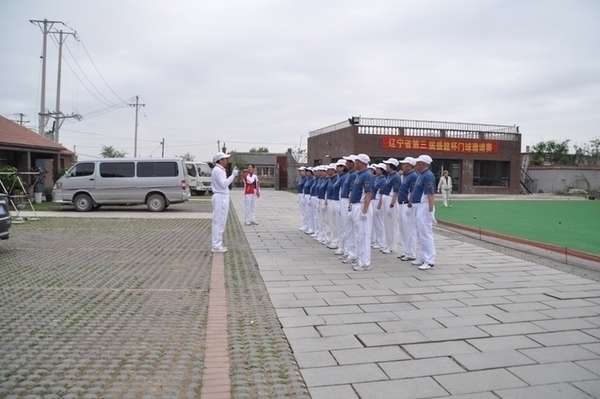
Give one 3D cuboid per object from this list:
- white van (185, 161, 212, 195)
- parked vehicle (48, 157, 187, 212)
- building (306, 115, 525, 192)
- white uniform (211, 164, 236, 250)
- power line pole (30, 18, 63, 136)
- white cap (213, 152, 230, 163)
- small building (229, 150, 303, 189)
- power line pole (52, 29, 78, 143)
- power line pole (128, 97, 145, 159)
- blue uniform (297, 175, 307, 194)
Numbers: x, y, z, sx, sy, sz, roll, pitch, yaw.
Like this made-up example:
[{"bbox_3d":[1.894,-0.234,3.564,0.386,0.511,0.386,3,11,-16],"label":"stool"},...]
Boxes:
[{"bbox_3d":[-7.585,-1.478,29.235,4.400,2.150,1.800,3,4,35],"label":"white van"},{"bbox_3d":[-6.487,-0.566,16.393,4.720,1.900,1.720,0,3,-6],"label":"parked vehicle"},{"bbox_3d":[9.091,-3.431,39.359,13.800,5.300,12.000,0,4,-14],"label":"building"},{"bbox_3d":[-1.384,0.152,8.152,0.460,1.540,0.480,0,3,-8],"label":"white uniform"},{"bbox_3d":[-15.348,-5.529,26.891,2.050,10.300,0.400,0,3,-8],"label":"power line pole"},{"bbox_3d":[-1.399,-0.726,8.049,0.280,0.165,0.180,0,3,-6],"label":"white cap"},{"bbox_3d":[-3.825,-3.254,48.395,7.200,3.500,5.500,0,3,-7],"label":"small building"},{"bbox_3d":[-15.548,-5.658,28.991,1.900,10.300,0.450,0,3,-8],"label":"power line pole"},{"bbox_3d":[-18.113,-6.589,49.712,1.950,9.600,0.400,0,3,-8],"label":"power line pole"},{"bbox_3d":[0.067,-0.390,11.330,0.280,0.540,0.450,0,4,-12],"label":"blue uniform"}]

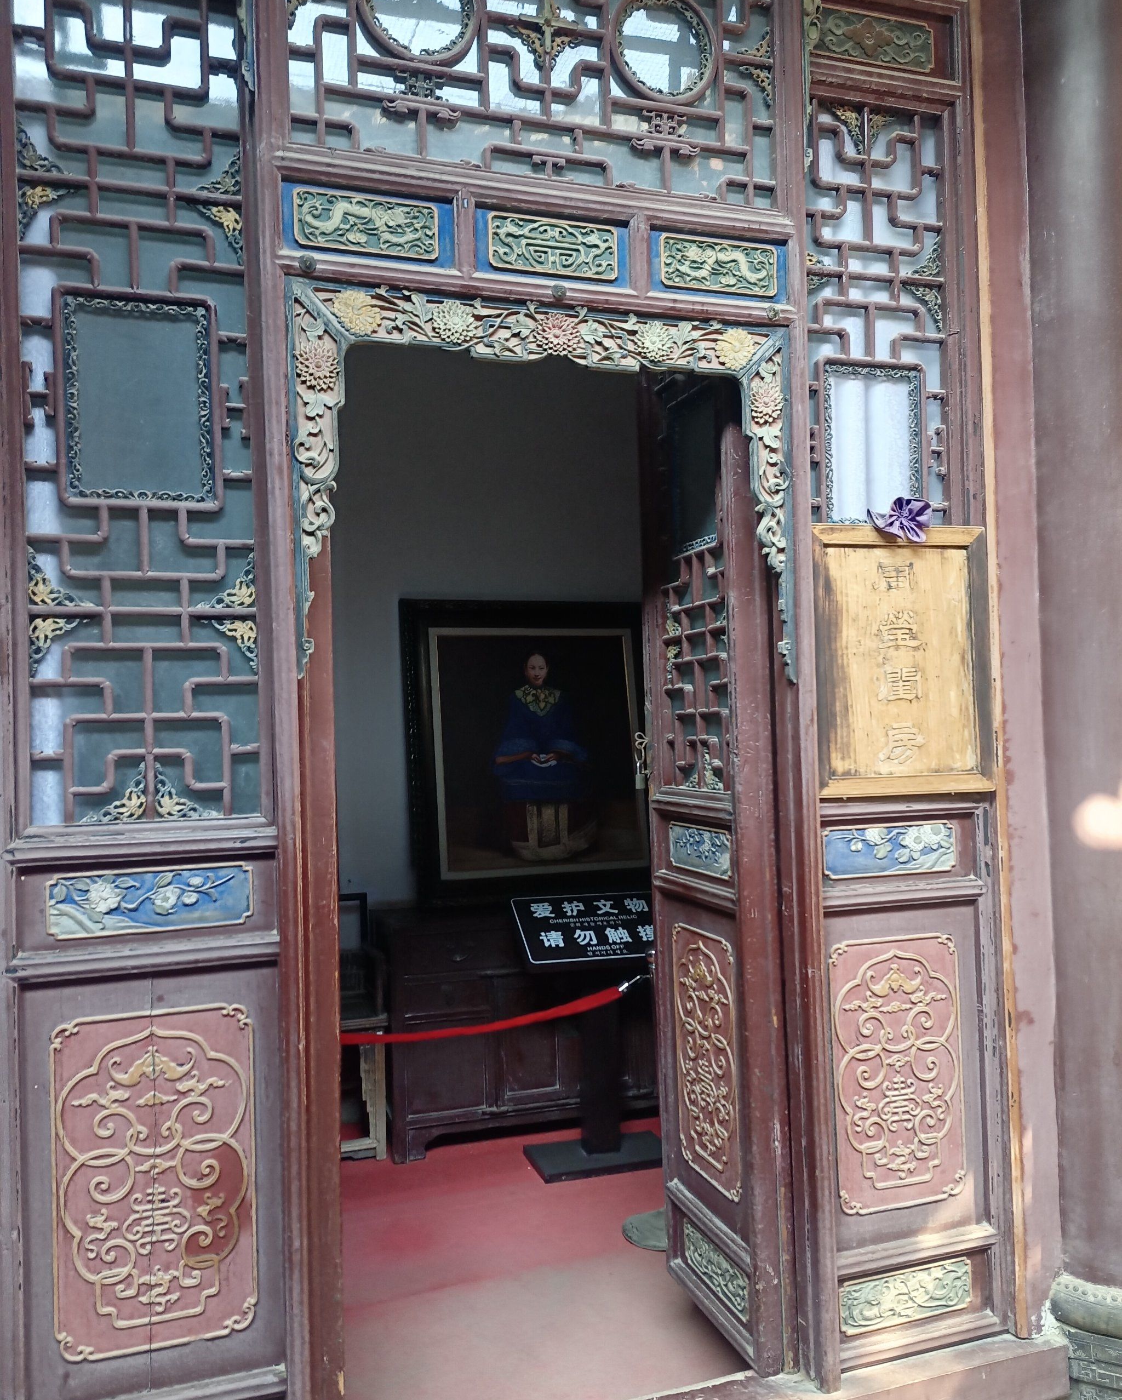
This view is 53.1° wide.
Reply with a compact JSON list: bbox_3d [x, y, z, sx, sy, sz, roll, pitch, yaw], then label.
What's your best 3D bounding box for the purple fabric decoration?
[{"bbox_3d":[0.707,-0.372,2.336,0.142,0.090,0.061,-1,-2,-18],"label":"purple fabric decoration"}]

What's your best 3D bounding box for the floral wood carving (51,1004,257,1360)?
[{"bbox_3d":[-0.683,0.804,1.896,0.316,0.554,0.031,-1,-2,-18],"label":"floral wood carving"}]

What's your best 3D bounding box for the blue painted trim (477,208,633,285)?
[{"bbox_3d":[-0.015,-0.905,2.268,0.329,0.130,0.040,-1,-1,-19],"label":"blue painted trim"}]

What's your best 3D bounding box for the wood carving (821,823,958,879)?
[{"bbox_3d":[0.741,0.337,2.541,0.349,0.109,0.030,-1,-1,-19],"label":"wood carving"}]

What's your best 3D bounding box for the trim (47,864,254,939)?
[{"bbox_3d":[-0.695,0.340,1.912,0.333,0.108,0.031,-1,-2,-18],"label":"trim"}]

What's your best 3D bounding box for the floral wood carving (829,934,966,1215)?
[{"bbox_3d":[0.759,0.836,2.537,0.334,0.596,0.030,-1,-1,-19],"label":"floral wood carving"}]

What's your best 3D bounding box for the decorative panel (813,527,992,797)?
[{"bbox_3d":[0.721,-0.082,2.355,0.415,0.556,0.041,-1,-2,-18],"label":"decorative panel"}]

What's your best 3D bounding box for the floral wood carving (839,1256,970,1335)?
[{"bbox_3d":[0.718,1.240,2.341,0.317,0.106,0.031,-1,-2,-18],"label":"floral wood carving"}]

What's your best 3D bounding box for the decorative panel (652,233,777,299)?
[{"bbox_3d":[0.336,-0.923,2.402,0.270,0.106,0.030,-1,-1,-19],"label":"decorative panel"}]

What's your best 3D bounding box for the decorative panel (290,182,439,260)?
[{"bbox_3d":[-0.372,-0.906,2.154,0.275,0.104,0.030,-1,-1,-19],"label":"decorative panel"}]

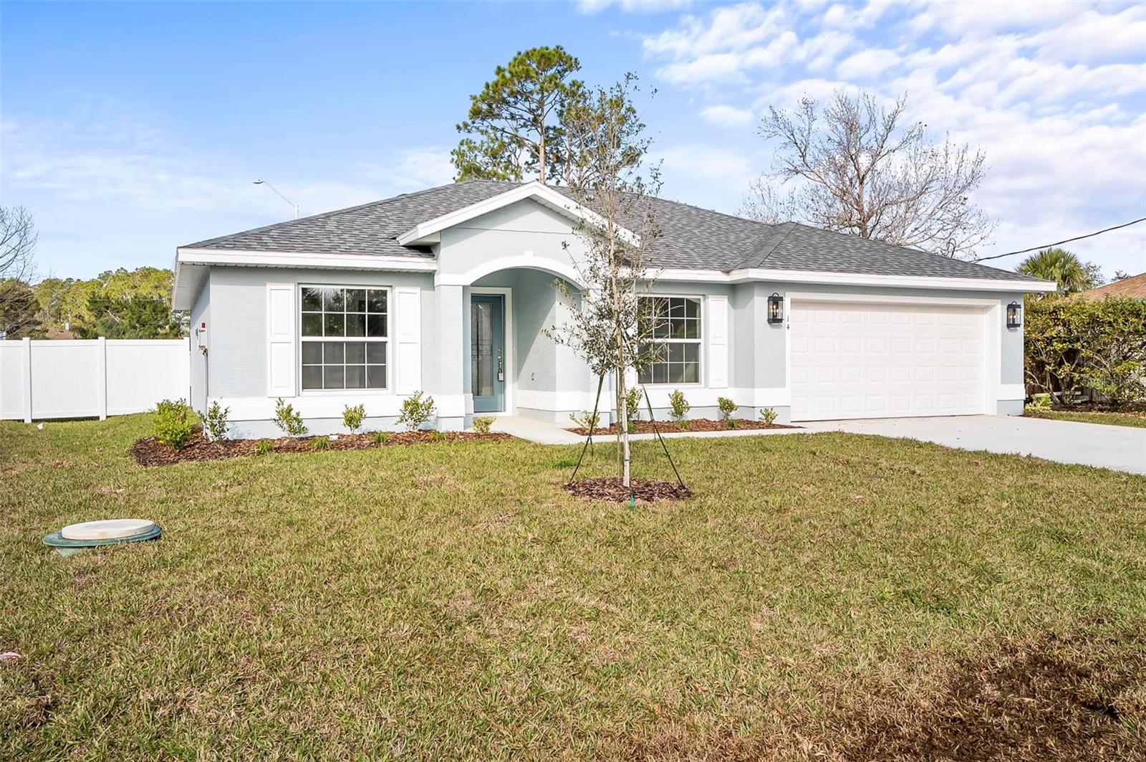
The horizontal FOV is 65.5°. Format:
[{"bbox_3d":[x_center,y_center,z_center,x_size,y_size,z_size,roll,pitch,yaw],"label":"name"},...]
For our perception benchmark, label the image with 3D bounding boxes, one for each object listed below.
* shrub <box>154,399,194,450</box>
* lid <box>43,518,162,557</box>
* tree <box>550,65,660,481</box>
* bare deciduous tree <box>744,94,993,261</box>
[{"bbox_3d":[-5.162,0.562,11.520,0.480,0.672,0.480,0,2,0],"label":"shrub"},{"bbox_3d":[-3.470,1.139,6.564,0.770,0.150,0.770,0,2,0],"label":"lid"},{"bbox_3d":[0.331,-1.002,9.026,1.160,4.176,1.160,0,2,0],"label":"tree"},{"bbox_3d":[11.865,-5.603,35.859,10.000,12.024,9.300,0,2,0],"label":"bare deciduous tree"}]

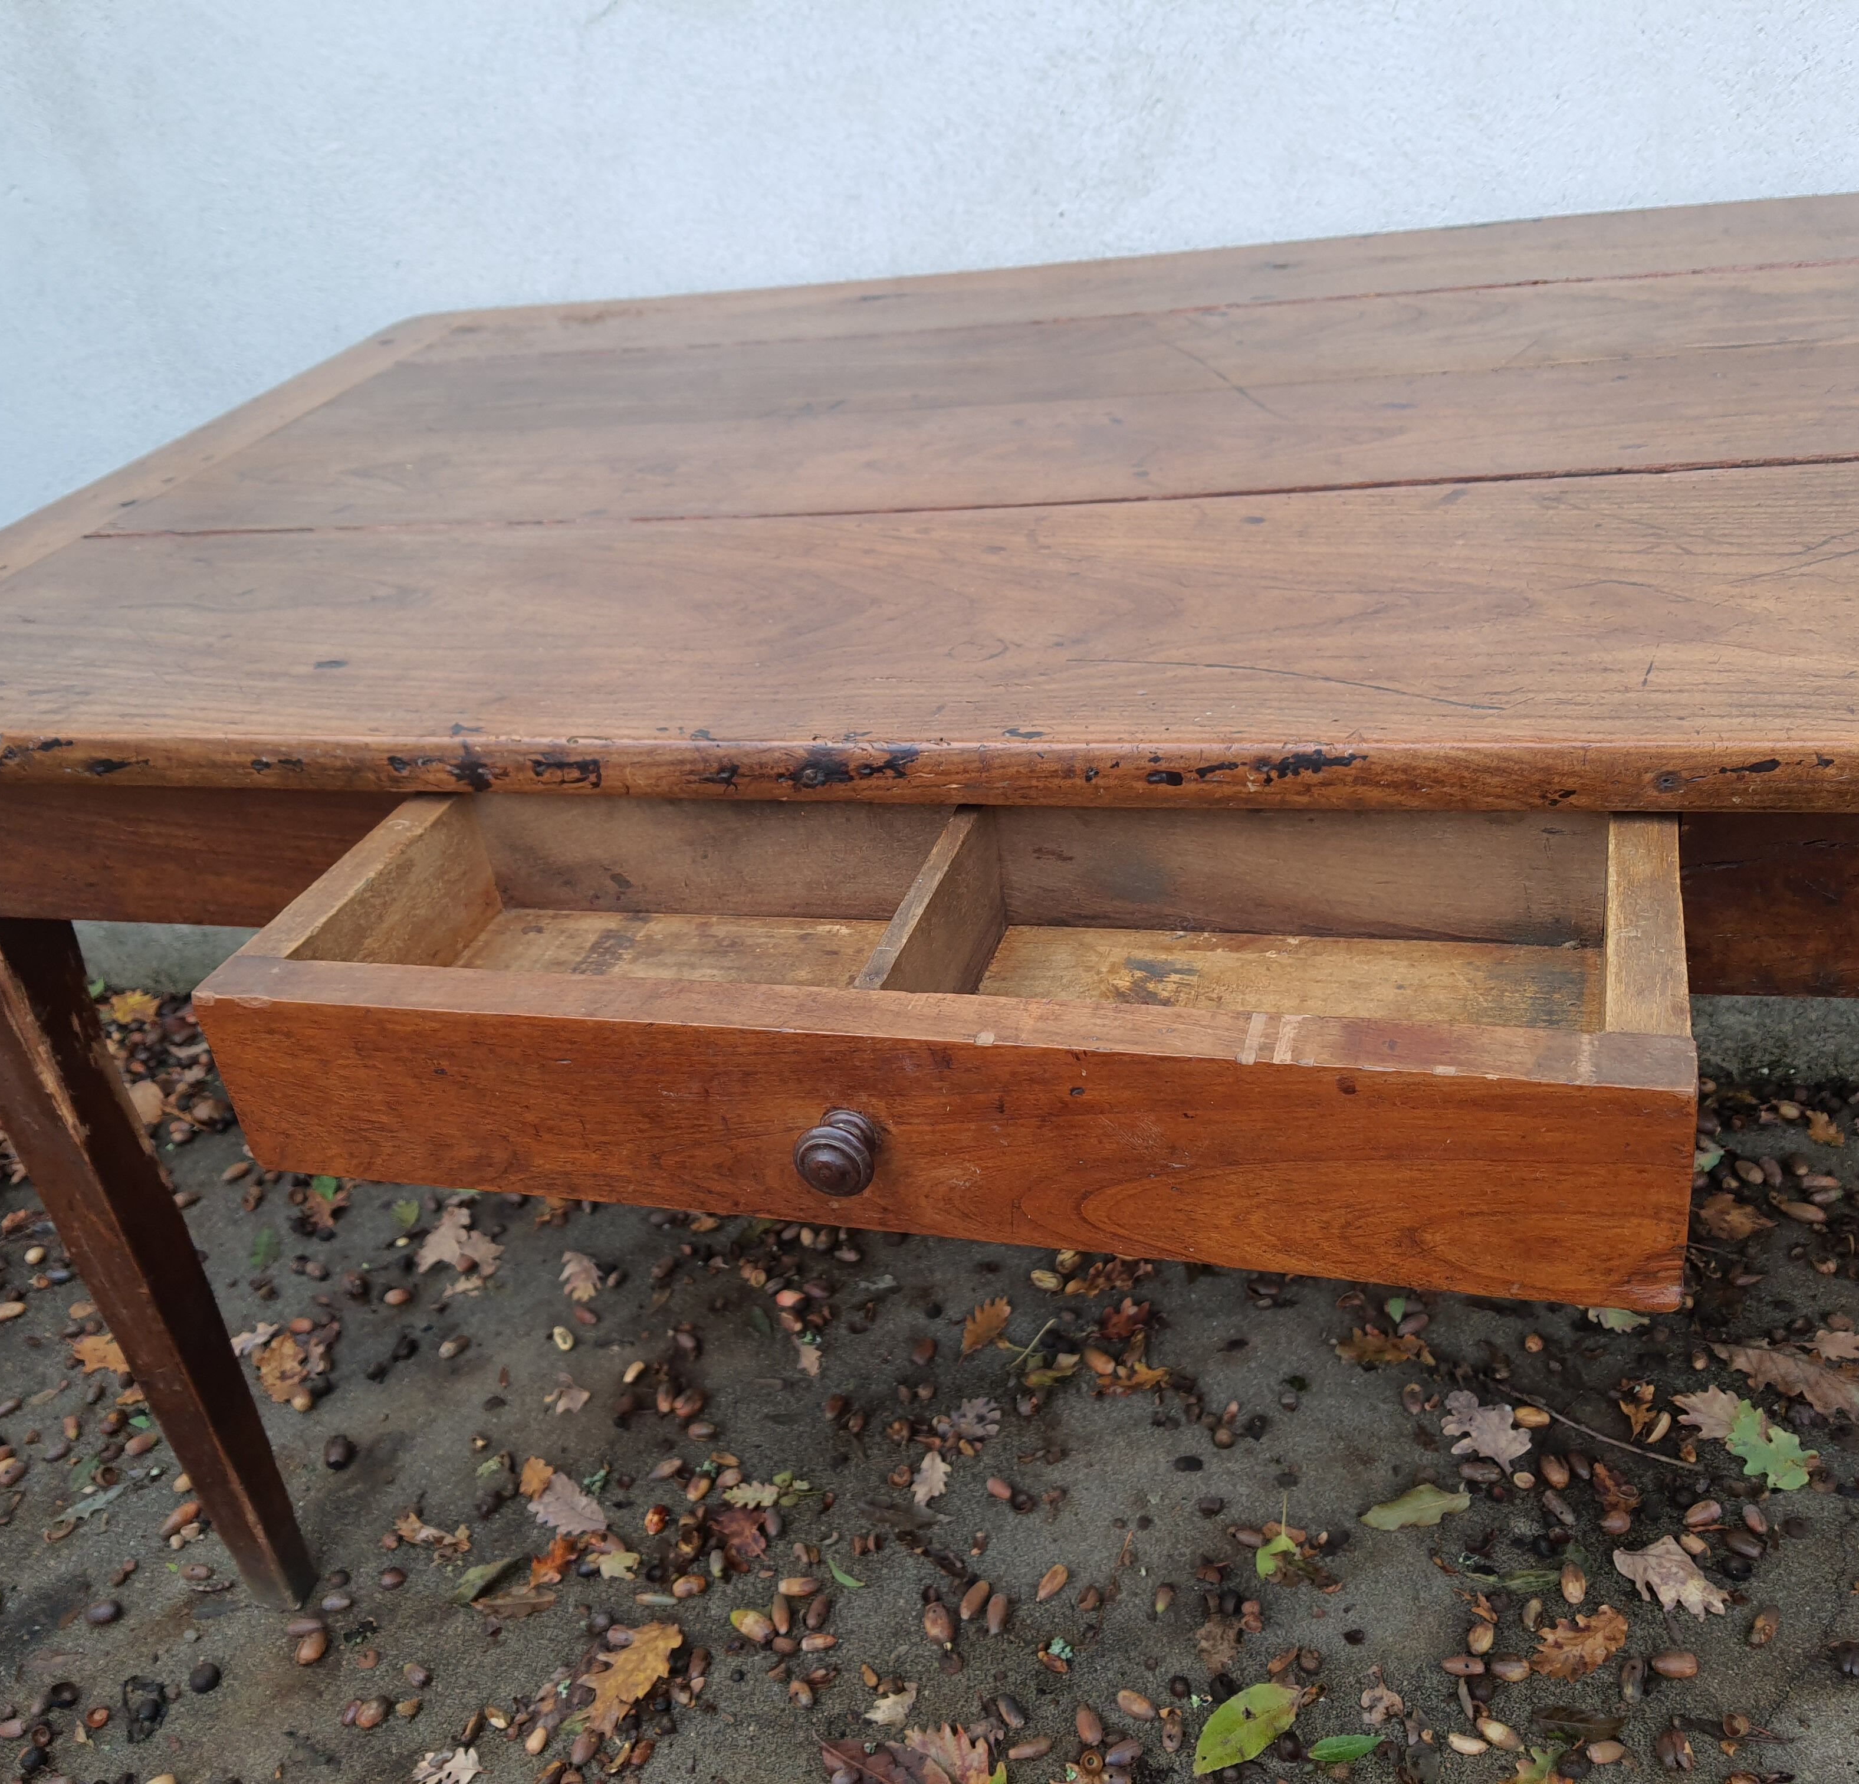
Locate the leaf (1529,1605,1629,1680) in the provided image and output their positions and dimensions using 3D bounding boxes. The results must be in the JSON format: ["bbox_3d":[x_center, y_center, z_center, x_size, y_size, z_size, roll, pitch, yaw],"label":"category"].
[{"bbox_3d":[0.411,0.475,1.127,0.071,0.014,0.039,-18,32,-14],"label":"leaf"}]

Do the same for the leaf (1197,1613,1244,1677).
[{"bbox_3d":[0.192,0.497,1.182,0.031,0.016,0.040,5,34,23],"label":"leaf"}]

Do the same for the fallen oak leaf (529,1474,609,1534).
[{"bbox_3d":[-0.276,0.471,1.362,0.040,0.012,0.079,-32,37,-33],"label":"fallen oak leaf"}]

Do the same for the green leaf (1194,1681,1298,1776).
[{"bbox_3d":[0.195,0.522,1.112,0.085,0.014,0.042,-25,34,-24],"label":"green leaf"}]

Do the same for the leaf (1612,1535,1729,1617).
[{"bbox_3d":[0.487,0.452,1.174,0.048,0.016,0.069,-17,32,-13],"label":"leaf"}]

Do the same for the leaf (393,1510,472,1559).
[{"bbox_3d":[-0.376,0.486,1.359,0.078,0.018,0.028,11,36,31],"label":"leaf"}]

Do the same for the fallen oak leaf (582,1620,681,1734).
[{"bbox_3d":[-0.207,0.536,1.229,0.055,0.018,0.090,17,40,37],"label":"fallen oak leaf"}]

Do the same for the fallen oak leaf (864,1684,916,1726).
[{"bbox_3d":[-0.021,0.530,1.163,0.038,0.012,0.027,-32,37,-33],"label":"fallen oak leaf"}]

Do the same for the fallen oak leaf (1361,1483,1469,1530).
[{"bbox_3d":[0.341,0.432,1.250,0.078,0.014,0.031,-16,31,-11],"label":"fallen oak leaf"}]

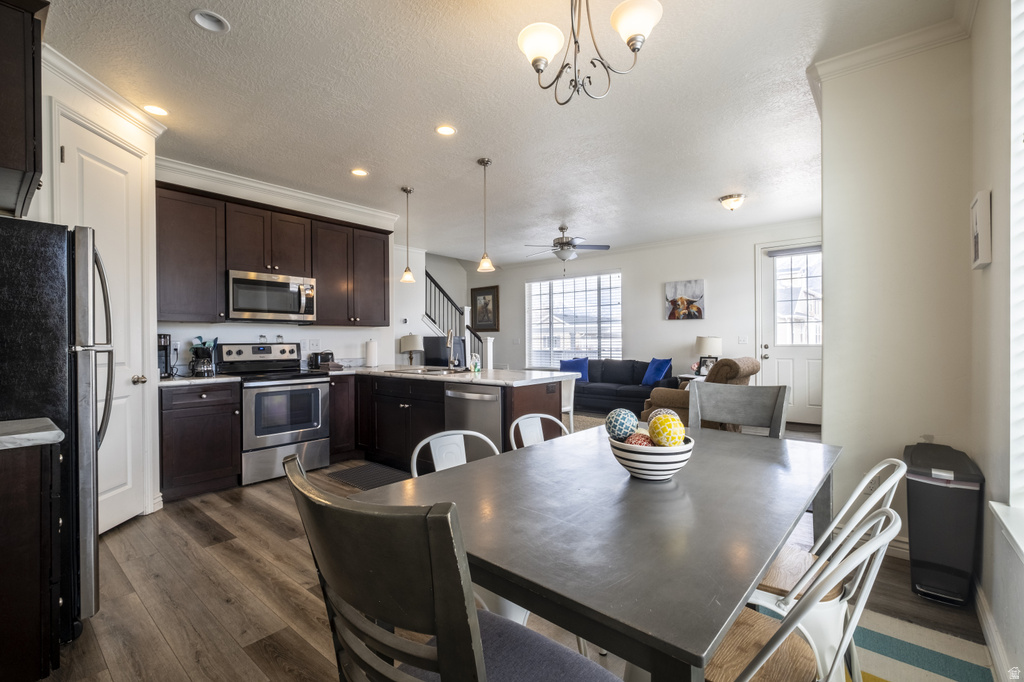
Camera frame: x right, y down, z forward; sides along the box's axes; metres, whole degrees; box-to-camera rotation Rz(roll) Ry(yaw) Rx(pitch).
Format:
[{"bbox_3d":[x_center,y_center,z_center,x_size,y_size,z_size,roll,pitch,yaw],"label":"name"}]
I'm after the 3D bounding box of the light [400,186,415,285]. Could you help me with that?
[{"bbox_3d":[-1.046,-1.053,4.284,0.150,0.950,0.150,-1,0,0],"label":"light"}]

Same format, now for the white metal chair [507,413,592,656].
[{"bbox_3d":[0.302,0.777,1.928,0.510,0.850,0.450,0,0,43],"label":"white metal chair"}]

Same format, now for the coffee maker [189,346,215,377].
[{"bbox_3d":[-2.648,0.177,3.659,0.220,0.255,0.180,0,0,43],"label":"coffee maker"}]

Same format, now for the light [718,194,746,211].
[{"bbox_3d":[2.435,-1.520,4.715,0.300,0.140,0.300,0,0,39],"label":"light"}]

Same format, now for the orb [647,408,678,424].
[{"bbox_3d":[0.520,0.287,1.460,0.108,0.108,0.108,0,0,43],"label":"orb"}]

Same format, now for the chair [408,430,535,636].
[{"bbox_3d":[-0.041,0.779,1.544,0.510,0.850,0.450,0,0,43],"label":"chair"}]

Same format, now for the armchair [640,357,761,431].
[{"bbox_3d":[2.229,0.672,4.995,1.050,1.000,0.950,0,0,39],"label":"armchair"}]

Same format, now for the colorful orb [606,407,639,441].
[{"bbox_3d":[0.348,0.266,1.355,0.100,0.100,0.100,-1,0,0],"label":"colorful orb"}]

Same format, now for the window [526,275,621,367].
[{"bbox_3d":[1.105,-0.325,8.056,2.079,1.719,0.100,0,0,39],"label":"window"}]

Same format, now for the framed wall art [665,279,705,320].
[{"bbox_3d":[2.897,-0.678,7.128,0.620,0.640,0.040,0,0,43],"label":"framed wall art"}]

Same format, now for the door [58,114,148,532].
[{"bbox_3d":[-2.596,-0.048,2.728,0.050,2.500,0.610,0,0,-4],"label":"door"}]

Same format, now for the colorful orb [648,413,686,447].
[{"bbox_3d":[0.470,0.273,1.290,0.100,0.100,0.100,0,0,39],"label":"colorful orb"}]

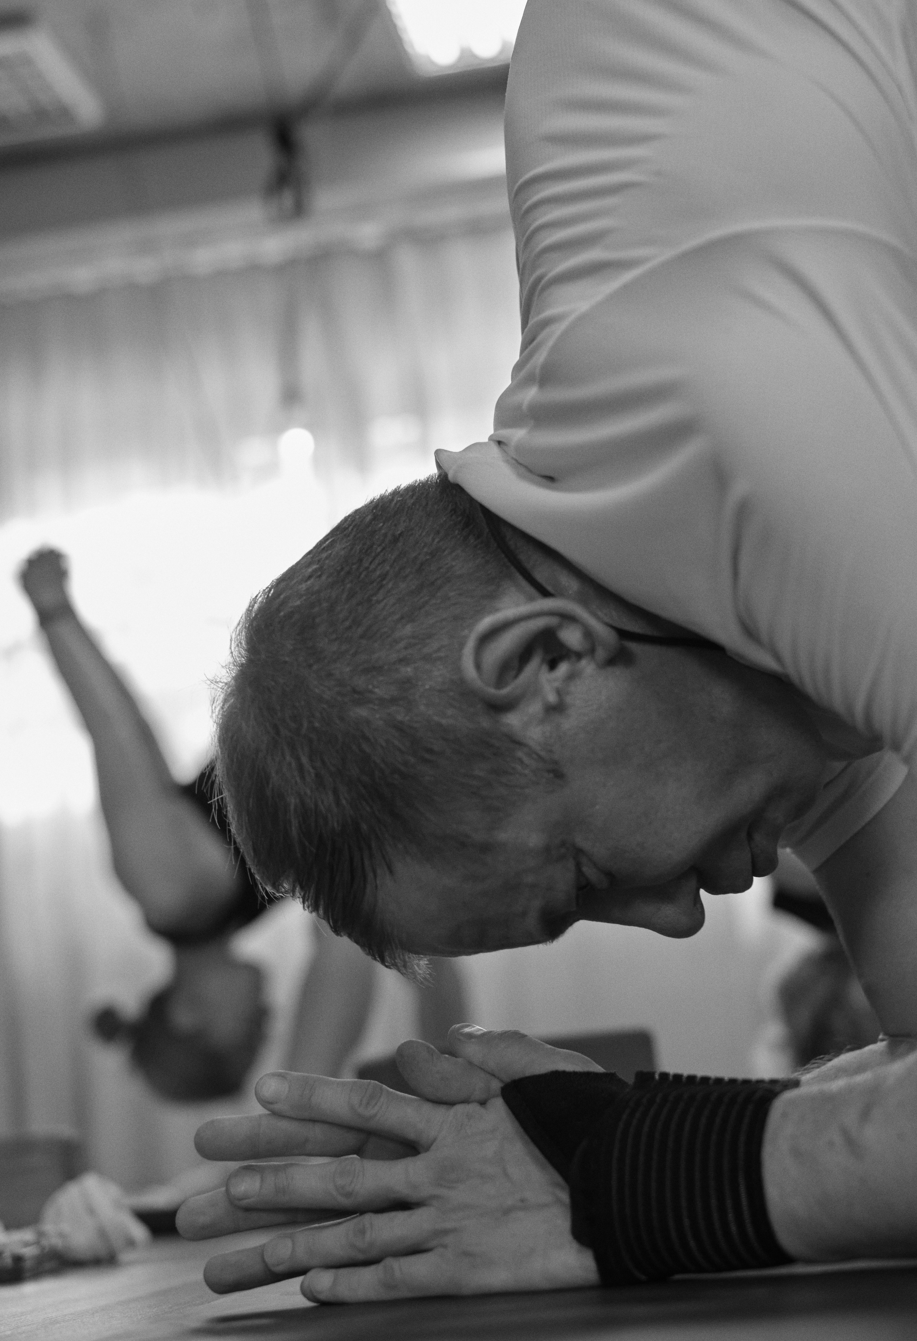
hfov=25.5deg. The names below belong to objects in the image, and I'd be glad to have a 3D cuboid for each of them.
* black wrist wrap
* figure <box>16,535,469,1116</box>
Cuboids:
[{"bbox_3d":[0.084,0.216,0.865,0.122,0.086,0.060,-11,-16,27],"label":"black wrist wrap"},{"bbox_3d":[-0.260,0.282,2.850,0.740,0.970,0.750,-9,-15,20],"label":"figure"}]

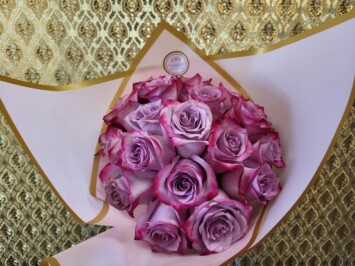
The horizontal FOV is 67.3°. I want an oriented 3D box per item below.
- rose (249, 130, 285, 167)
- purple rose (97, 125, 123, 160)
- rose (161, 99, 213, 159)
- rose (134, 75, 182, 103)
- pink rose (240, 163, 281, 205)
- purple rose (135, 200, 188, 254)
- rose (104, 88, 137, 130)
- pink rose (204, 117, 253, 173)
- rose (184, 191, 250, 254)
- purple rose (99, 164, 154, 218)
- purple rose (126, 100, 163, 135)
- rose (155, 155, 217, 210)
[{"bbox_3d":[0.120,0.022,0.360,0.052,0.052,0.052,-8,11,30],"label":"rose"},{"bbox_3d":[-0.089,0.014,0.388,0.054,0.056,0.056,11,-7,-37],"label":"purple rose"},{"bbox_3d":[0.011,-0.006,0.338,0.066,0.066,0.060,0,-25,-3],"label":"rose"},{"bbox_3d":[-0.027,-0.056,0.395,0.067,0.056,0.067,0,32,17],"label":"rose"},{"bbox_3d":[0.105,0.065,0.345,0.054,0.054,0.054,9,19,42],"label":"pink rose"},{"bbox_3d":[-0.019,0.113,0.325,0.060,0.060,0.057,4,35,12],"label":"purple rose"},{"bbox_3d":[-0.076,-0.033,0.370,0.052,0.054,0.054,36,-2,-31],"label":"rose"},{"bbox_3d":[0.061,0.014,0.325,0.060,0.060,0.056,-9,-11,-26],"label":"pink rose"},{"bbox_3d":[0.049,0.108,0.328,0.076,0.076,0.060,0,9,-7],"label":"rose"},{"bbox_3d":[-0.068,0.077,0.362,0.064,0.064,0.060,0,14,35],"label":"purple rose"},{"bbox_3d":[-0.045,-0.020,0.350,0.052,0.052,0.052,14,56,37],"label":"purple rose"},{"bbox_3d":[0.010,0.060,0.328,0.073,0.073,0.060,0,3,2],"label":"rose"}]

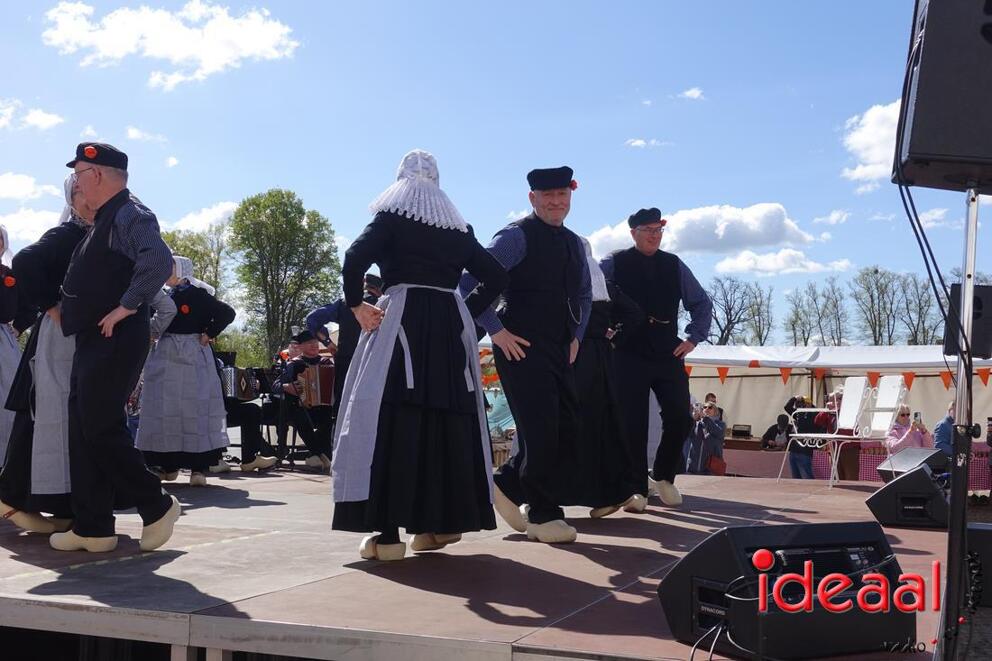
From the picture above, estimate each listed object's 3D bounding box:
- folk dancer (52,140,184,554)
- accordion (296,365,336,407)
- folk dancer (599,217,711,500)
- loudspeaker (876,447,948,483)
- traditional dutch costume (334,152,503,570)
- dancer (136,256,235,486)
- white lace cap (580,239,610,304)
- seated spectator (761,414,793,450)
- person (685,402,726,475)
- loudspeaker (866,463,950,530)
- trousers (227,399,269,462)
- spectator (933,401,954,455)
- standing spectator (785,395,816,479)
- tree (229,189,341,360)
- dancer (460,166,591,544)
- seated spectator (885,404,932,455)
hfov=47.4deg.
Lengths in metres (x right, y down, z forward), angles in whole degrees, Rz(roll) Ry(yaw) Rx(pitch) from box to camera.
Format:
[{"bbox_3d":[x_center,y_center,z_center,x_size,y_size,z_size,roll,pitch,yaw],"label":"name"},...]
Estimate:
[{"bbox_3d":[-1.625,0.069,4.850,0.520,1.760,0.570,1,-3,-10],"label":"folk dancer"},{"bbox_3d":[-1.641,0.521,10.500,0.430,0.420,0.240,0,-3,2],"label":"accordion"},{"bbox_3d":[0.960,0.170,6.970,0.740,1.810,0.460,0,-3,0],"label":"folk dancer"},{"bbox_3d":[3.372,1.096,9.100,0.450,0.350,0.480,-3,-5,37],"label":"loudspeaker"},{"bbox_3d":[-0.323,0.097,4.770,0.700,1.680,0.620,2,-4,-21],"label":"traditional dutch costume"},{"bbox_3d":[-2.343,0.295,8.550,0.720,1.700,0.600,-1,-4,19],"label":"dancer"},{"bbox_3d":[0.486,-0.374,6.500,0.400,0.380,0.360,-1,-4,24],"label":"white lace cap"},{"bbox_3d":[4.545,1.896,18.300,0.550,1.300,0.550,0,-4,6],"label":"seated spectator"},{"bbox_3d":[2.600,1.620,14.000,0.540,1.480,0.500,-1,-4,30],"label":"person"},{"bbox_3d":[2.210,0.867,5.990,0.440,0.330,0.480,-1,-4,28],"label":"loudspeaker"},{"bbox_3d":[-2.334,0.885,10.200,0.620,0.620,0.450,-2,-4,38],"label":"trousers"},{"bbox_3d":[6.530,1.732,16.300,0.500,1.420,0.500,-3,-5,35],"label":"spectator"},{"bbox_3d":[4.180,1.700,15.500,0.520,1.650,0.450,-1,-4,21],"label":"standing spectator"},{"bbox_3d":[-10.299,-0.876,55.000,5.600,12.000,5.400,0,-4,0],"label":"tree"},{"bbox_3d":[0.149,0.109,5.350,0.620,1.730,0.500,3,-5,-30],"label":"dancer"},{"bbox_3d":[5.220,1.630,14.300,0.520,1.400,0.500,1,-3,-3],"label":"seated spectator"}]

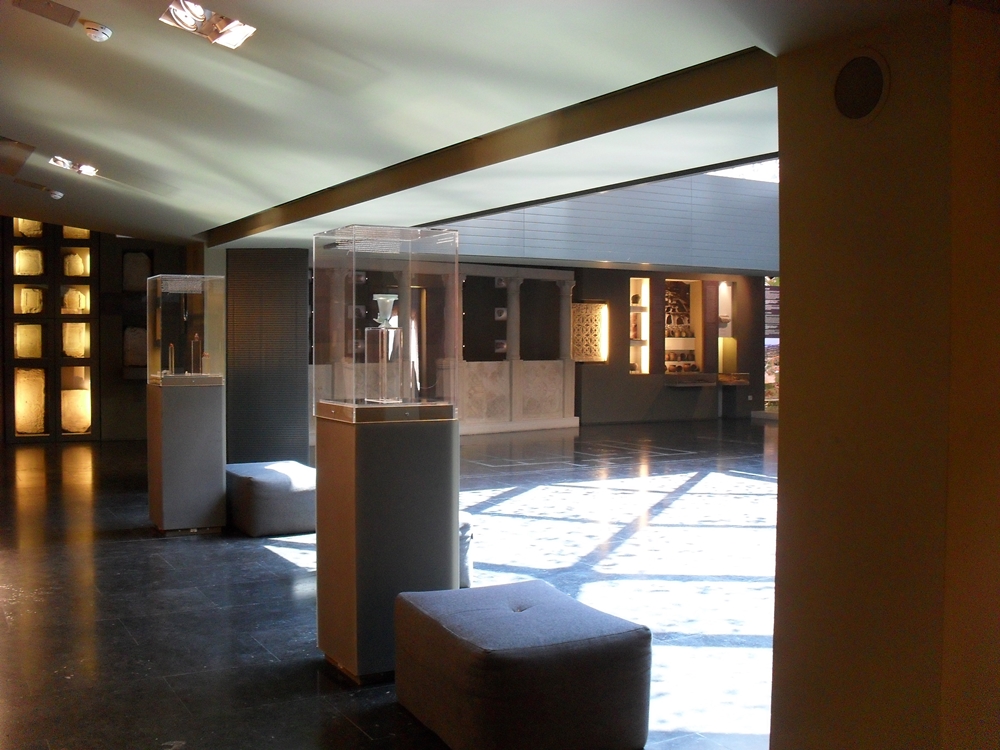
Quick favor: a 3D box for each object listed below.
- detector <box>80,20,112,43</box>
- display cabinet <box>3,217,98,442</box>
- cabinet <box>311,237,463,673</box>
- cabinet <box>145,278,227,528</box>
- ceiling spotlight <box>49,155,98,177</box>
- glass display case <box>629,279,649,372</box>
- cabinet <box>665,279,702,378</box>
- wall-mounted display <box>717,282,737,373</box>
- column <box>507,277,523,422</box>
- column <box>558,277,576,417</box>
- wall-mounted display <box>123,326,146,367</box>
[{"bbox_3d":[-1.762,-1.496,4.422,0.125,0.051,0.125,15,-6,-30],"label":"detector"},{"bbox_3d":[-6.318,-0.663,14.352,1.239,3.197,0.398,0,2,-13],"label":"display cabinet"},{"bbox_3d":[-0.501,0.331,4.415,0.470,1.886,0.470,-1,2,-30],"label":"cabinet"},{"bbox_3d":[-2.338,0.222,7.556,0.470,1.886,0.470,-1,2,-30],"label":"cabinet"},{"bbox_3d":[-3.152,-1.573,7.498,0.320,0.085,0.320,15,-6,-30],"label":"ceiling spotlight"},{"bbox_3d":[2.389,-0.873,17.992,0.463,1.722,0.284,-1,2,-33],"label":"glass display case"},{"bbox_3d":[3.259,-0.881,18.529,0.922,1.736,0.312,-1,2,-33],"label":"cabinet"},{"bbox_3d":[4.168,-0.889,18.986,0.521,1.752,0.284,-1,2,-33],"label":"wall-mounted display"},{"bbox_3d":[0.230,-0.406,16.041,0.220,2.324,0.220,-1,2,-35],"label":"column"},{"bbox_3d":[1.120,-0.439,16.779,0.220,2.319,0.220,-1,2,-35],"label":"column"},{"bbox_3d":[-5.137,-0.397,14.328,0.360,0.564,0.128,0,2,-14],"label":"wall-mounted display"}]

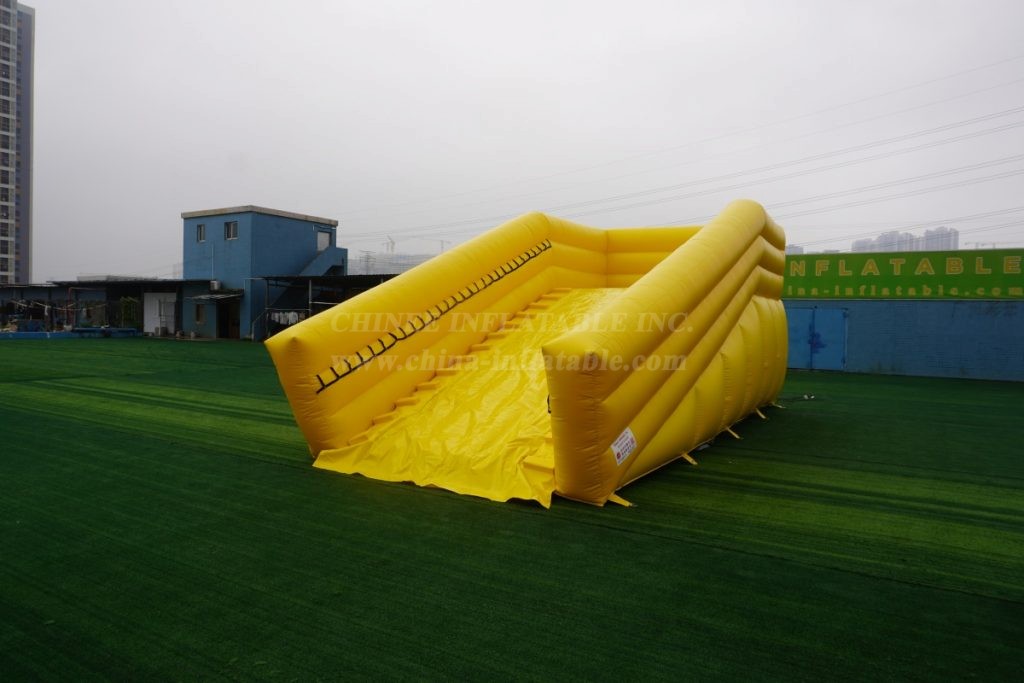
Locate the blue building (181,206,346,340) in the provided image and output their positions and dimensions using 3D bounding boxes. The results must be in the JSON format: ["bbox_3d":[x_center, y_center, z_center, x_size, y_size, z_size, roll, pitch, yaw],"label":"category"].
[{"bbox_3d":[-15.215,-3.934,42.170,7.370,7.497,6.390,2,2,32],"label":"blue building"}]

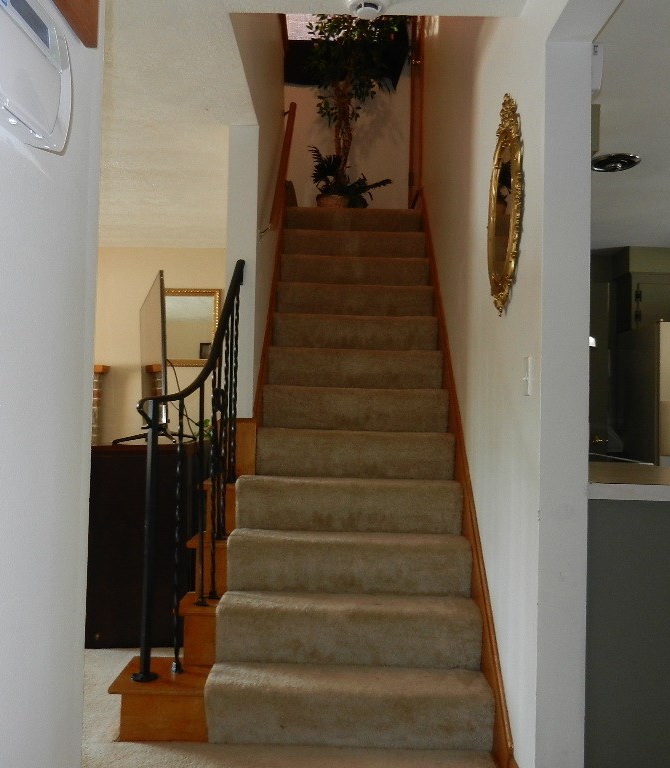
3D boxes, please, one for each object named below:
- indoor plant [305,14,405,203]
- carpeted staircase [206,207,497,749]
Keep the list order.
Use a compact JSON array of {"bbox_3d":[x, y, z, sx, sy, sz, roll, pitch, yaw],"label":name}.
[{"bbox_3d":[0.154,-2.075,5.630,0.758,1.869,0.656,1,-1,0],"label":"indoor plant"},{"bbox_3d":[0.075,0.016,3.705,0.961,2.402,2.590,1,-1,0],"label":"carpeted staircase"}]

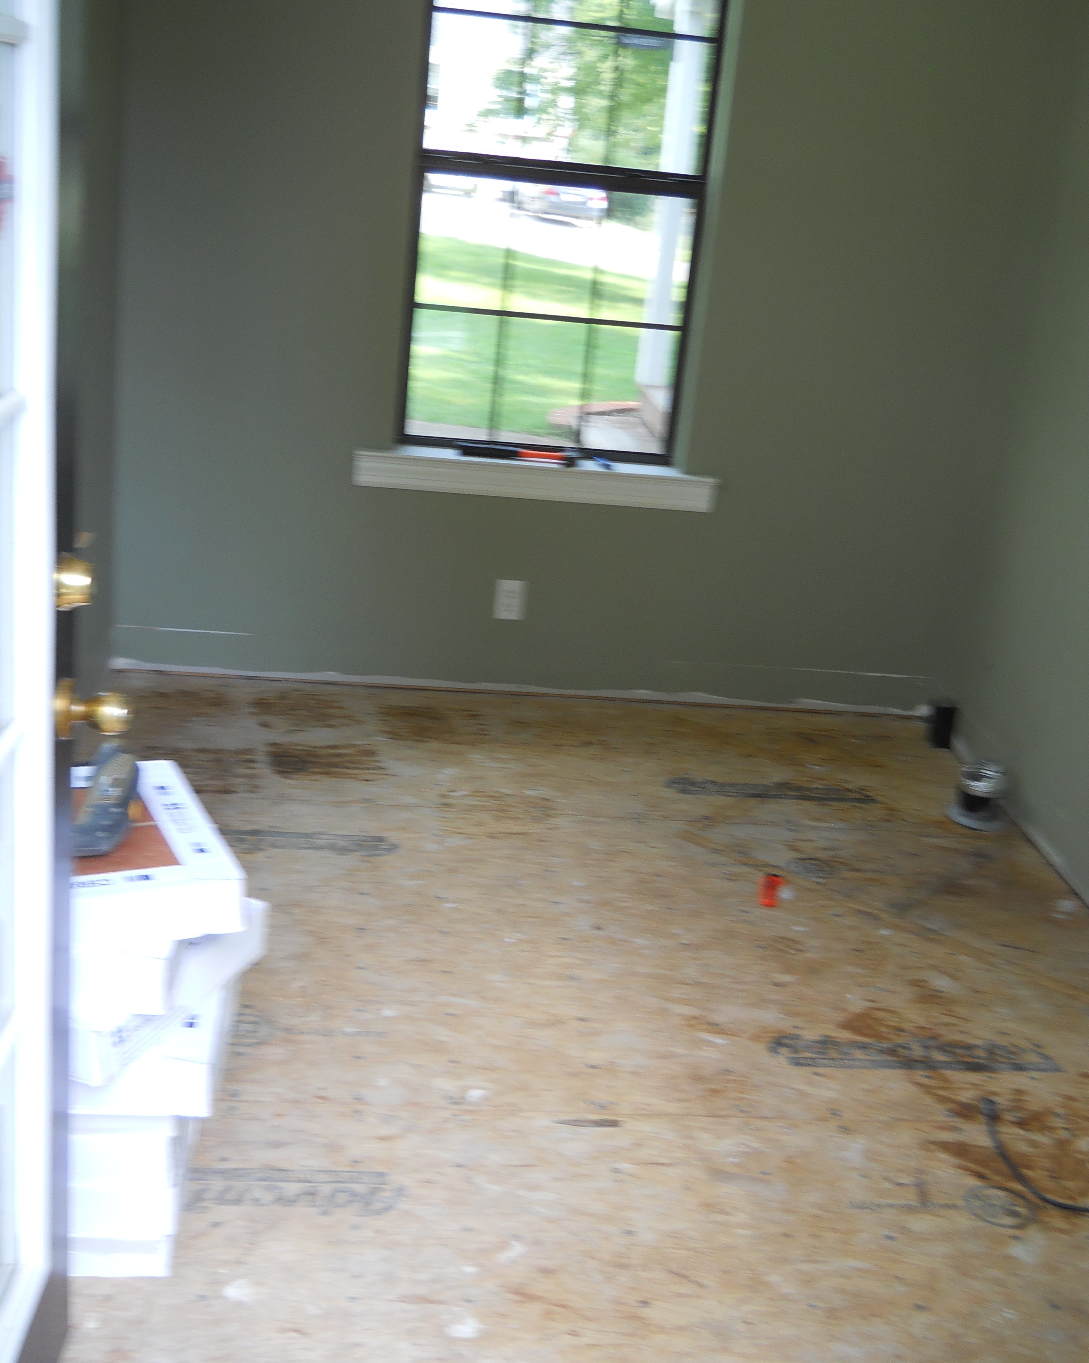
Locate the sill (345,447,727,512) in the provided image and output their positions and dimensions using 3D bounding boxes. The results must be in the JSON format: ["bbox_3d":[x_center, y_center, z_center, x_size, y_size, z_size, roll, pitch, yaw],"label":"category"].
[{"bbox_3d":[-0.024,-0.567,4.333,1.012,0.099,0.116,3,20,-6],"label":"sill"}]

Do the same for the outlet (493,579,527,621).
[{"bbox_3d":[-0.098,-0.231,4.415,0.070,0.114,0.008,3,20,-6],"label":"outlet"}]

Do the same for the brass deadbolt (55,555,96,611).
[{"bbox_3d":[-0.496,-0.103,1.652,0.032,0.060,0.060,3,20,-6],"label":"brass deadbolt"}]

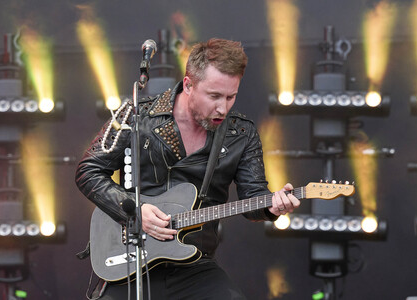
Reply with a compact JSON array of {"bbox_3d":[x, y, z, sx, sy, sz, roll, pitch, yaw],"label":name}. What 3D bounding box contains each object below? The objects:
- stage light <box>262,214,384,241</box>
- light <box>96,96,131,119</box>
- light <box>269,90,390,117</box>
[{"bbox_3d":[0.518,0.346,8.250,0.530,0.105,0.115,2,-18,4],"label":"stage light"},{"bbox_3d":[-0.230,-0.182,8.320,0.530,0.105,0.115,0,-18,4],"label":"light"},{"bbox_3d":[0.533,-0.205,8.250,0.530,0.105,0.115,1,-18,3],"label":"light"}]

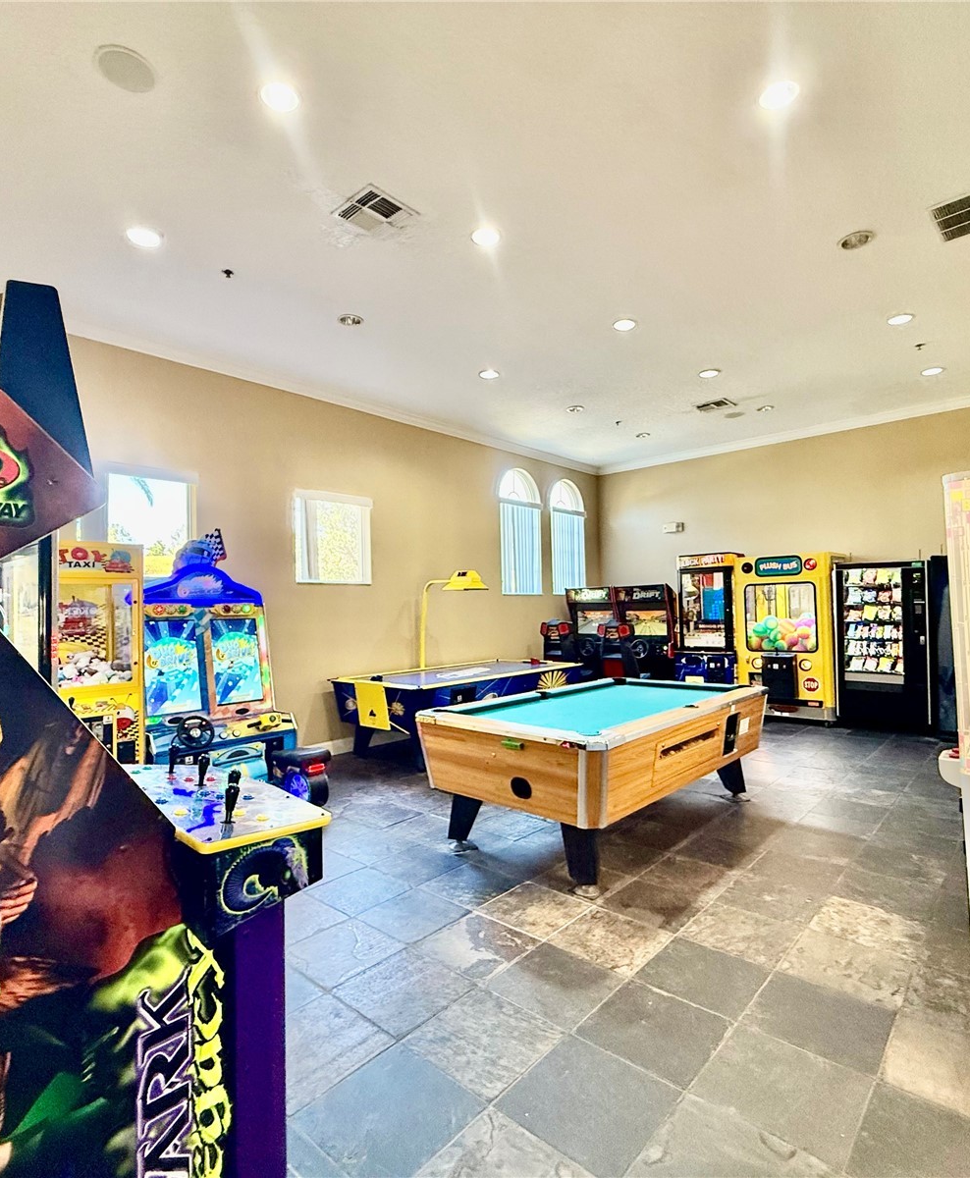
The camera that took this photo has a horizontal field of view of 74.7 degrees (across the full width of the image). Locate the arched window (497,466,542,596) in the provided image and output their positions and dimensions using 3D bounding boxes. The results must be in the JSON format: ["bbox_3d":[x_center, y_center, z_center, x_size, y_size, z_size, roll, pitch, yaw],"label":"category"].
[{"bbox_3d":[0.506,-0.785,8.798,0.110,1.755,0.910,-3,-3,42],"label":"arched window"}]

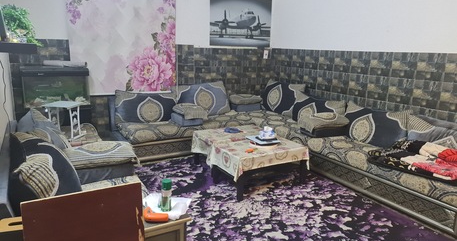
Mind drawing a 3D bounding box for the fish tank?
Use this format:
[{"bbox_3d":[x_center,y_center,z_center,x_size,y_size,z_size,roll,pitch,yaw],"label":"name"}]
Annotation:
[{"bbox_3d":[-2.063,-0.410,3.973,0.705,0.465,0.360,-6,14,-31],"label":"fish tank"}]

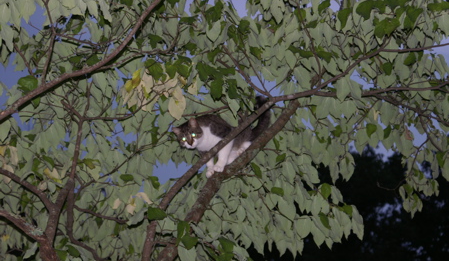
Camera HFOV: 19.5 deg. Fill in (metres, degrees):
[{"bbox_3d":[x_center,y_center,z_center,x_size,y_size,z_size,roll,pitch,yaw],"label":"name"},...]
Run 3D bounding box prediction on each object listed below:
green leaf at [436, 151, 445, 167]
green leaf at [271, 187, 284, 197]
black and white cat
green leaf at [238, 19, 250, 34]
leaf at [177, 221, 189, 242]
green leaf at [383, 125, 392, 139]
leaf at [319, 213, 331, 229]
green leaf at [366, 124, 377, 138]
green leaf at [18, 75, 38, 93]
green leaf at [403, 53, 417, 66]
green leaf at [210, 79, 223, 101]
[{"bbox_3d":[0.858,0.115,5.200,0.033,0.067,0.030,0,-21,0],"label":"green leaf"},{"bbox_3d":[0.204,0.239,5.050,0.056,0.041,0.030,0,-21,0],"label":"green leaf"},{"bbox_3d":[-0.012,0.027,5.100,0.180,0.340,0.440,-19,-28,40],"label":"black and white cat"},{"bbox_3d":[0.078,-0.405,5.100,0.048,0.057,0.030,0,-21,0],"label":"green leaf"},{"bbox_3d":[-0.152,0.366,4.750,0.045,0.076,0.030,0,-21,0],"label":"leaf"},{"bbox_3d":[0.654,0.008,5.250,0.041,0.059,0.030,0,-21,0],"label":"green leaf"},{"bbox_3d":[0.390,0.354,5.100,0.048,0.066,0.030,0,-21,0],"label":"leaf"},{"bbox_3d":[0.590,0.000,5.250,0.041,0.059,0.030,0,-21,0],"label":"green leaf"},{"bbox_3d":[-0.741,-0.174,4.950,0.078,0.071,0.030,0,-21,0],"label":"green leaf"},{"bbox_3d":[0.728,-0.279,5.150,0.057,0.050,0.030,0,-21,0],"label":"green leaf"},{"bbox_3d":[-0.030,-0.152,4.850,0.046,0.078,0.030,0,-21,0],"label":"green leaf"}]

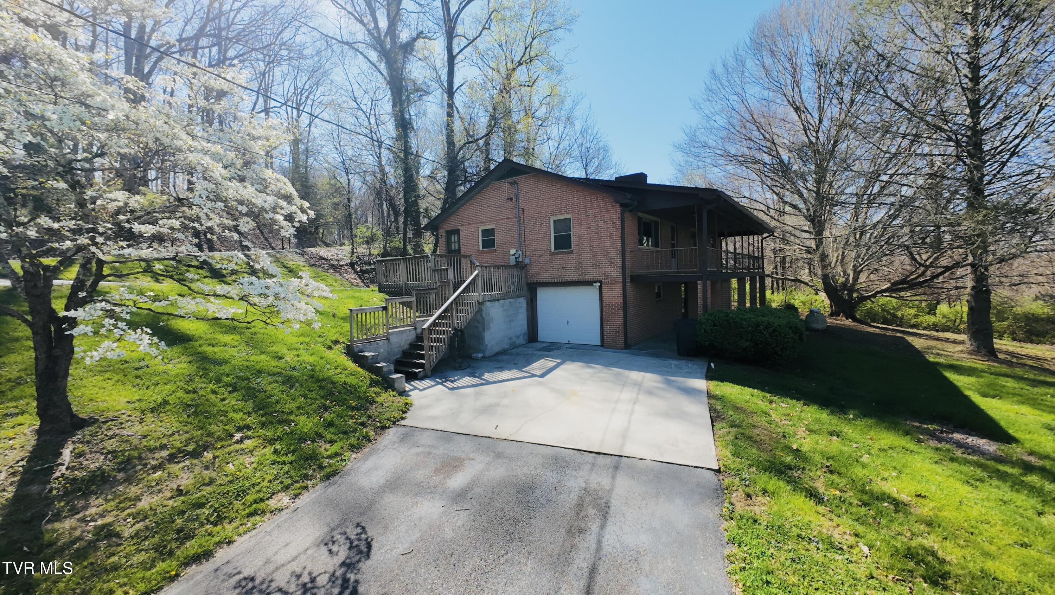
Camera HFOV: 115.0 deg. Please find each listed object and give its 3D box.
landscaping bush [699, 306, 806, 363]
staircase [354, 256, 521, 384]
[{"bbox_3d":[6.331,1.003,9.644,2.400,1.470,2.000,1,4,41],"label":"landscaping bush"},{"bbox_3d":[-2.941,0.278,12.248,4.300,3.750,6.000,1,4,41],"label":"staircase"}]

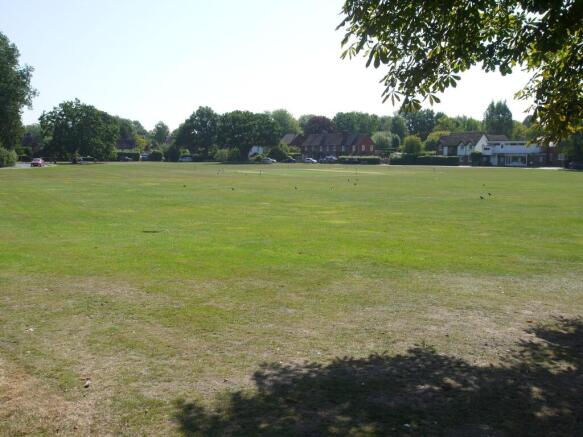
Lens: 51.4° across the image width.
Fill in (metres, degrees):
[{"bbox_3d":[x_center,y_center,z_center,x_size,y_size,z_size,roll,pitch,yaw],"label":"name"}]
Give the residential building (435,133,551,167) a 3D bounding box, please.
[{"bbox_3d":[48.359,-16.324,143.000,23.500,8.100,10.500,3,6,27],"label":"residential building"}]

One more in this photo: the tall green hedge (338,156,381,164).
[{"bbox_3d":[18.284,-15.622,163.000,11.000,2.100,1.600,2,6,14],"label":"tall green hedge"}]

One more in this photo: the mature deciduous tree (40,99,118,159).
[{"bbox_3d":[-50.949,-20.858,145.000,18.000,15.600,17.000,-2,6,-21],"label":"mature deciduous tree"}]

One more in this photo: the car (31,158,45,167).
[{"bbox_3d":[-43.038,-9.481,103.000,1.700,1.450,4.000,-1,6,-15],"label":"car"}]

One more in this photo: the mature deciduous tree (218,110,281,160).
[{"bbox_3d":[-10.878,-21.108,157.000,15.500,13.600,15.000,0,6,-4],"label":"mature deciduous tree"}]

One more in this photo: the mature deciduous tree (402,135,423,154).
[{"bbox_3d":[31.138,-17.705,156.000,5.300,7.500,5.300,1,6,11],"label":"mature deciduous tree"}]

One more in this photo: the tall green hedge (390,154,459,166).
[{"bbox_3d":[32.252,-14.065,147.000,16.800,2.700,1.900,4,6,30],"label":"tall green hedge"}]

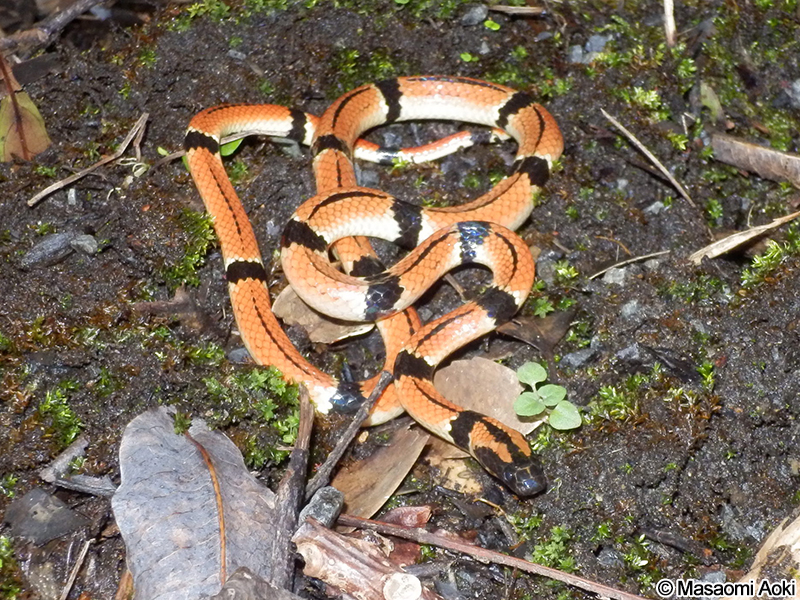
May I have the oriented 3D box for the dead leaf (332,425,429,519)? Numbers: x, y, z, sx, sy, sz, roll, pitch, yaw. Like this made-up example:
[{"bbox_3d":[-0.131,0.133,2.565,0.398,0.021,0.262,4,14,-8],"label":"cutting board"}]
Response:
[{"bbox_3d":[-0.004,0.036,0.373,0.013,0.006,0.028,37,64,21],"label":"dead leaf"}]

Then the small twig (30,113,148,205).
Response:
[{"bbox_3d":[-0.071,-0.032,0.417,0.037,0.006,0.011,-39,65,-22],"label":"small twig"}]

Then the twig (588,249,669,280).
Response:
[{"bbox_3d":[0.053,-0.008,0.403,0.020,0.003,0.002,-16,58,-10],"label":"twig"}]

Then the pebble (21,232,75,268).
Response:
[{"bbox_3d":[-0.081,-0.011,0.404,0.013,0.005,0.008,-33,63,-19],"label":"pebble"}]

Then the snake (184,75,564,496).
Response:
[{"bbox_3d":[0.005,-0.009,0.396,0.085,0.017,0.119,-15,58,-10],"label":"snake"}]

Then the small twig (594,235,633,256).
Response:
[{"bbox_3d":[0.050,-0.013,0.407,0.010,0.002,0.002,29,62,18],"label":"small twig"}]

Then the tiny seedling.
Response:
[{"bbox_3d":[0.032,0.022,0.380,0.014,0.009,0.017,0,57,0],"label":"tiny seedling"}]

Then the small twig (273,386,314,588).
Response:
[{"bbox_3d":[-0.022,0.039,0.369,0.005,0.006,0.048,2,57,2],"label":"small twig"}]

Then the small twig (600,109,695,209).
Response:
[{"bbox_3d":[0.059,-0.034,0.417,0.001,0.003,0.036,-30,62,-18],"label":"small twig"}]

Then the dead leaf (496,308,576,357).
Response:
[{"bbox_3d":[0.031,0.007,0.392,0.018,0.006,0.012,0,57,0],"label":"dead leaf"}]

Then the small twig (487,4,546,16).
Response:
[{"bbox_3d":[0.029,-0.073,0.445,0.015,0.002,0.002,1,57,0],"label":"small twig"}]

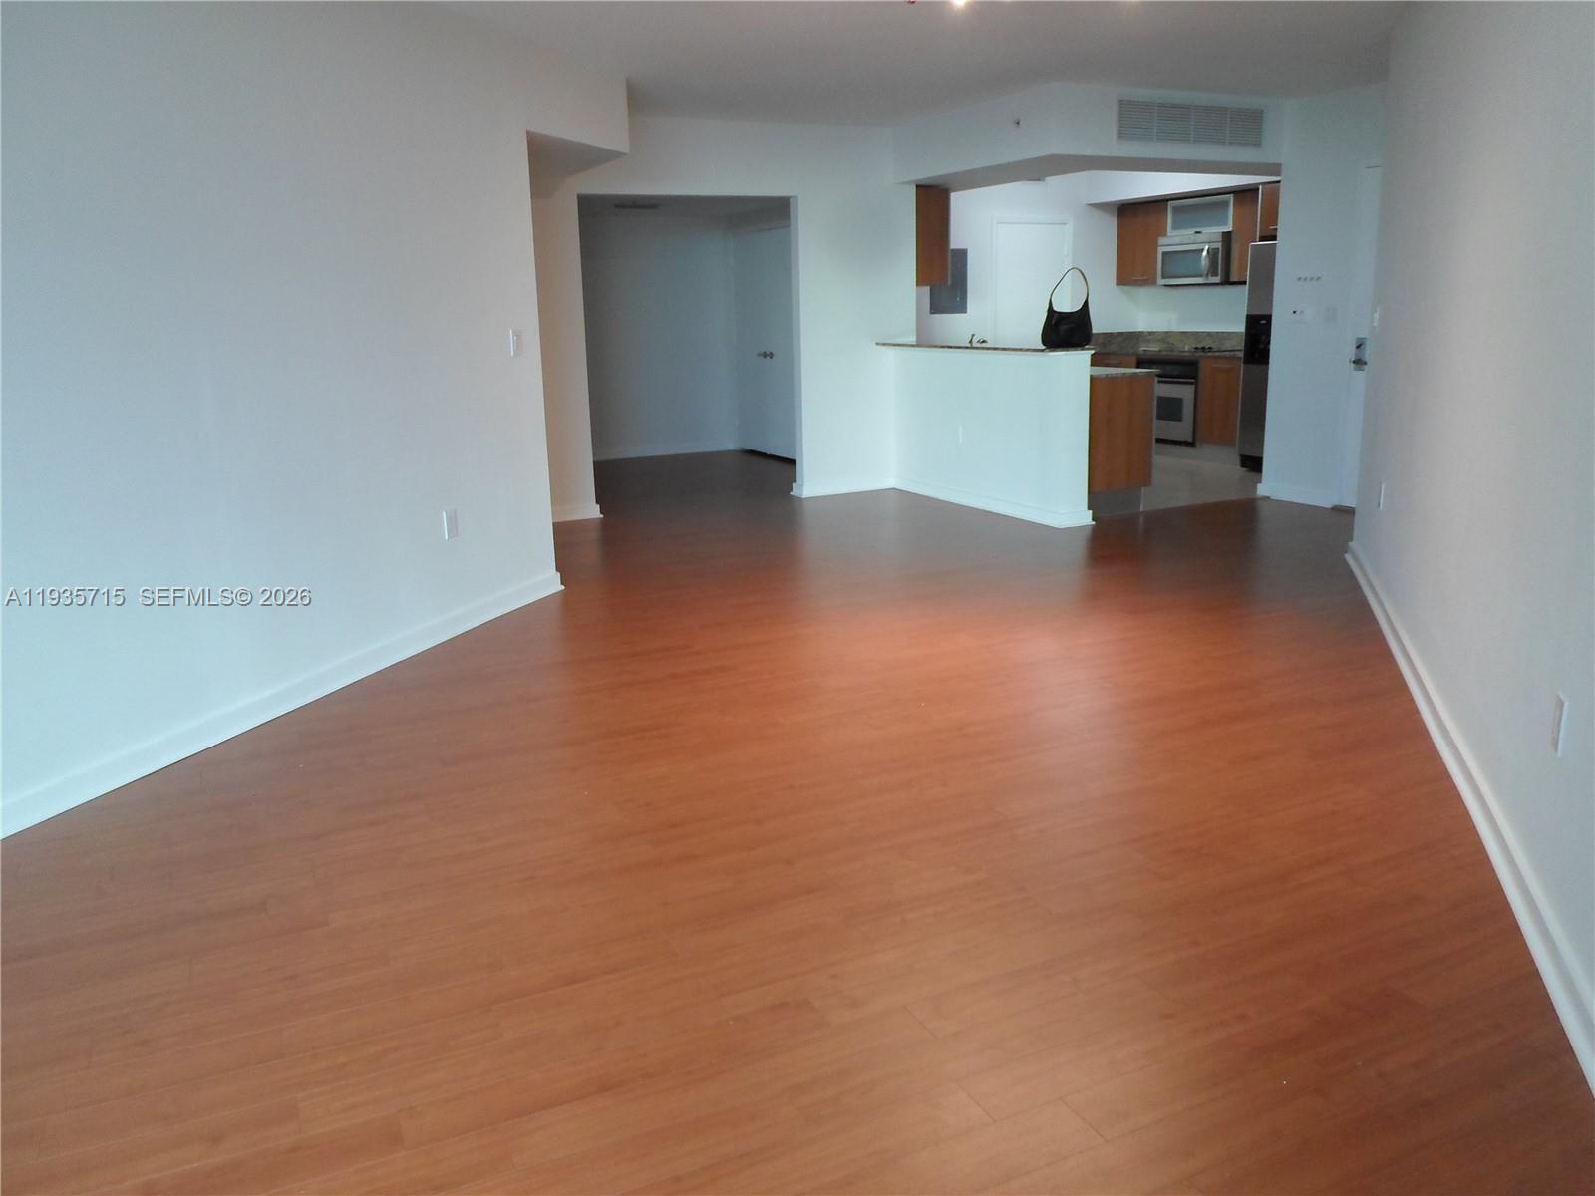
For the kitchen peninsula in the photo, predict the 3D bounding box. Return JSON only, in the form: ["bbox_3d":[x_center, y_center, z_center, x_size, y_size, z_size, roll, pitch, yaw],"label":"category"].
[{"bbox_3d":[1.487,-1.194,7.889,1.030,1.075,1.970,-8,16,-25],"label":"kitchen peninsula"}]

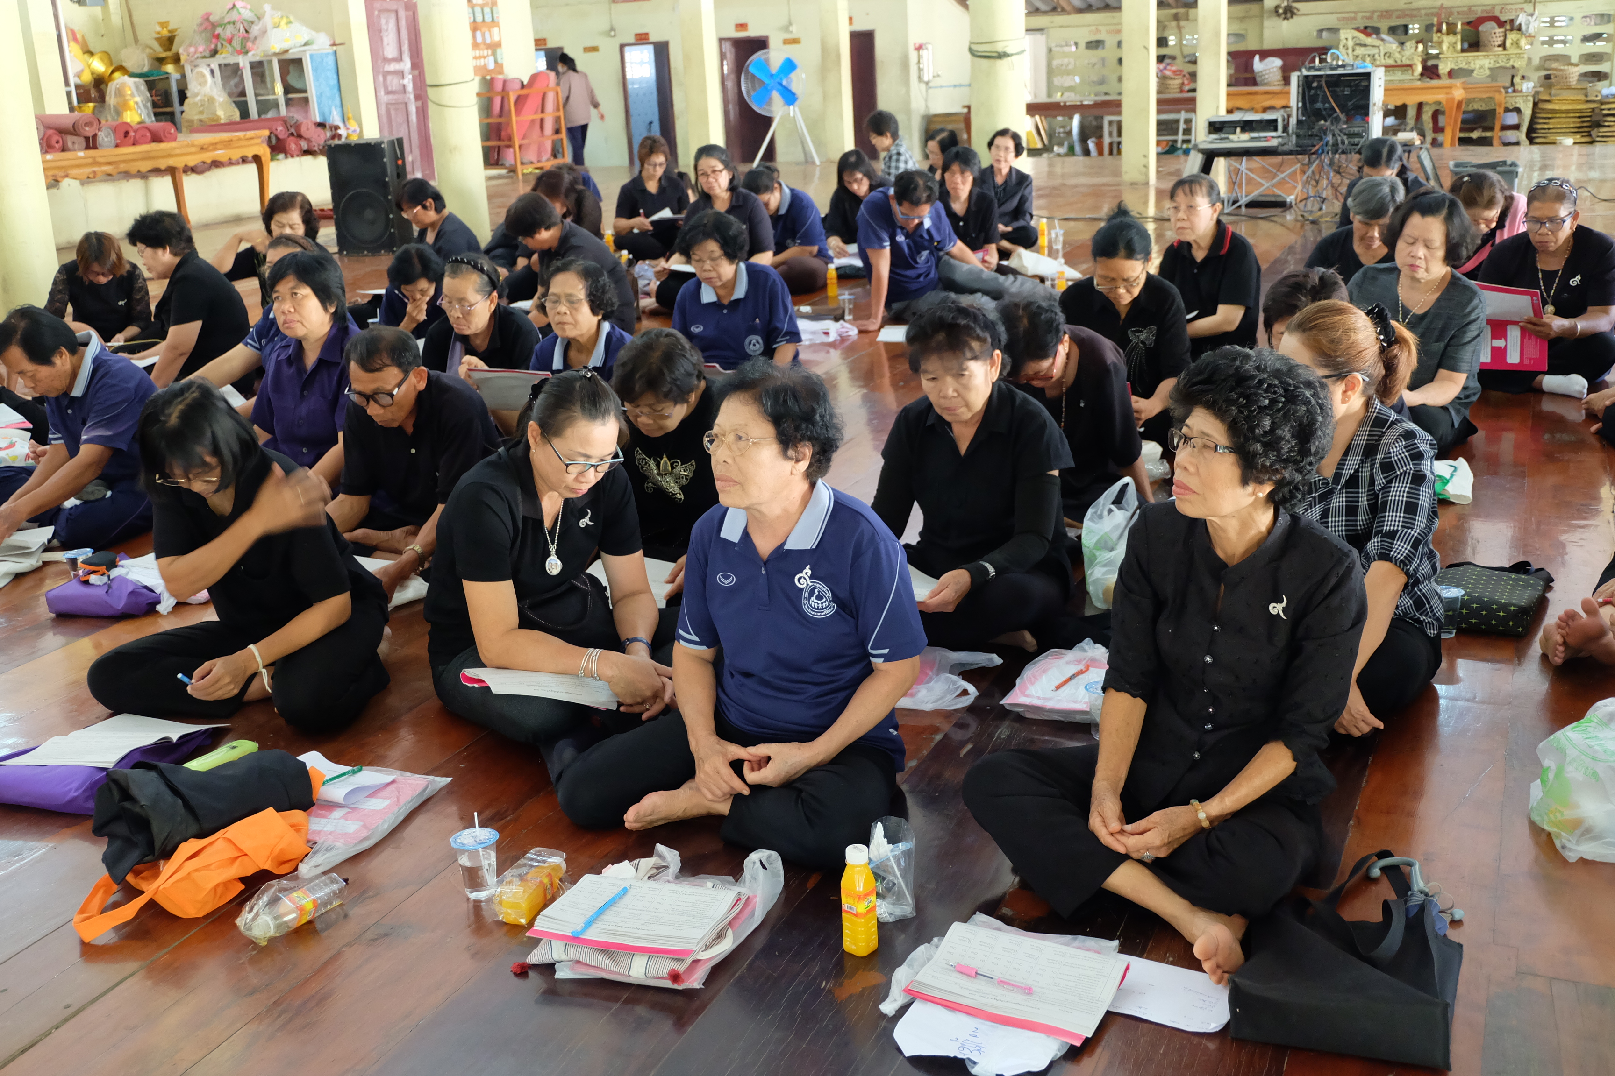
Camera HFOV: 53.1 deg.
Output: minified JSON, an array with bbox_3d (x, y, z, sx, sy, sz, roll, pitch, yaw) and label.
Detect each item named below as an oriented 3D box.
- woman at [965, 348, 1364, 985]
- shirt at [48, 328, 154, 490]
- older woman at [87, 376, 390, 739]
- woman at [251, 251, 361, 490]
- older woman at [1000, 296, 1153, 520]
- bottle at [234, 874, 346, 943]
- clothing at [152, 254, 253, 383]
[{"bbox_3d":[0.572,0.126,2.477,0.590,0.790,0.660,5,18,24],"label":"woman"},{"bbox_3d":[-2.236,-0.391,5.158,0.330,0.530,0.450,-13,19,-30],"label":"shirt"},{"bbox_3d":[-1.322,-0.021,3.817,0.690,0.745,0.580,6,19,27],"label":"older woman"},{"bbox_3d":[-1.493,-0.430,4.872,0.550,0.830,0.600,-2,17,3],"label":"woman"},{"bbox_3d":[0.742,-0.319,4.446,0.580,0.670,0.560,9,20,34],"label":"older woman"},{"bbox_3d":[-0.790,0.575,2.484,0.052,0.051,0.165,11,22,40],"label":"bottle"},{"bbox_3d":[-2.604,-0.956,6.950,0.410,0.530,0.420,-10,18,-23],"label":"clothing"}]

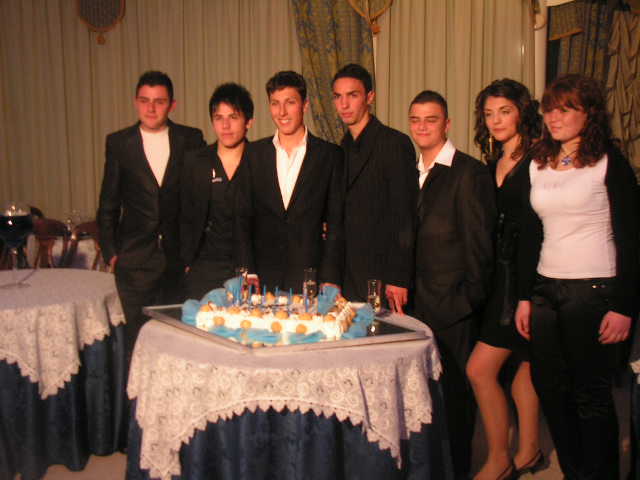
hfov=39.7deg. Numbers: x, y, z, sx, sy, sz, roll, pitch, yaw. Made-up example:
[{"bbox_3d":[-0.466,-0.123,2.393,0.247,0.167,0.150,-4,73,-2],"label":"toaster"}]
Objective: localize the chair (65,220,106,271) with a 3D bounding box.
[{"bbox_3d":[-1.510,0.315,5.841,0.420,0.910,0.460,0,8,0],"label":"chair"}]

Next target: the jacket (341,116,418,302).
[{"bbox_3d":[0.234,-0.144,3.814,0.470,0.810,0.290,3,8,25],"label":"jacket"}]

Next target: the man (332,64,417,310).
[{"bbox_3d":[0.232,0.143,3.852,0.490,1.770,0.320,3,8,25],"label":"man"}]

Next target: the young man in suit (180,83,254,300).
[{"bbox_3d":[-0.434,0.150,4.034,0.490,1.710,0.310,-1,8,-5],"label":"young man in suit"}]

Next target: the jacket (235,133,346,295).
[{"bbox_3d":[-0.134,-0.145,3.894,0.490,0.750,0.280,0,8,3],"label":"jacket"}]

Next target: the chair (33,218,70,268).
[{"bbox_3d":[-1.800,0.310,5.840,0.420,0.920,0.460,0,8,0],"label":"chair"}]

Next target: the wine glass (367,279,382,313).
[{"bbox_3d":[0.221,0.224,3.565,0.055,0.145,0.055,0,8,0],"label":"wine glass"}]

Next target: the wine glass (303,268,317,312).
[{"bbox_3d":[-0.036,0.205,3.386,0.055,0.170,0.055,0,8,0],"label":"wine glass"}]

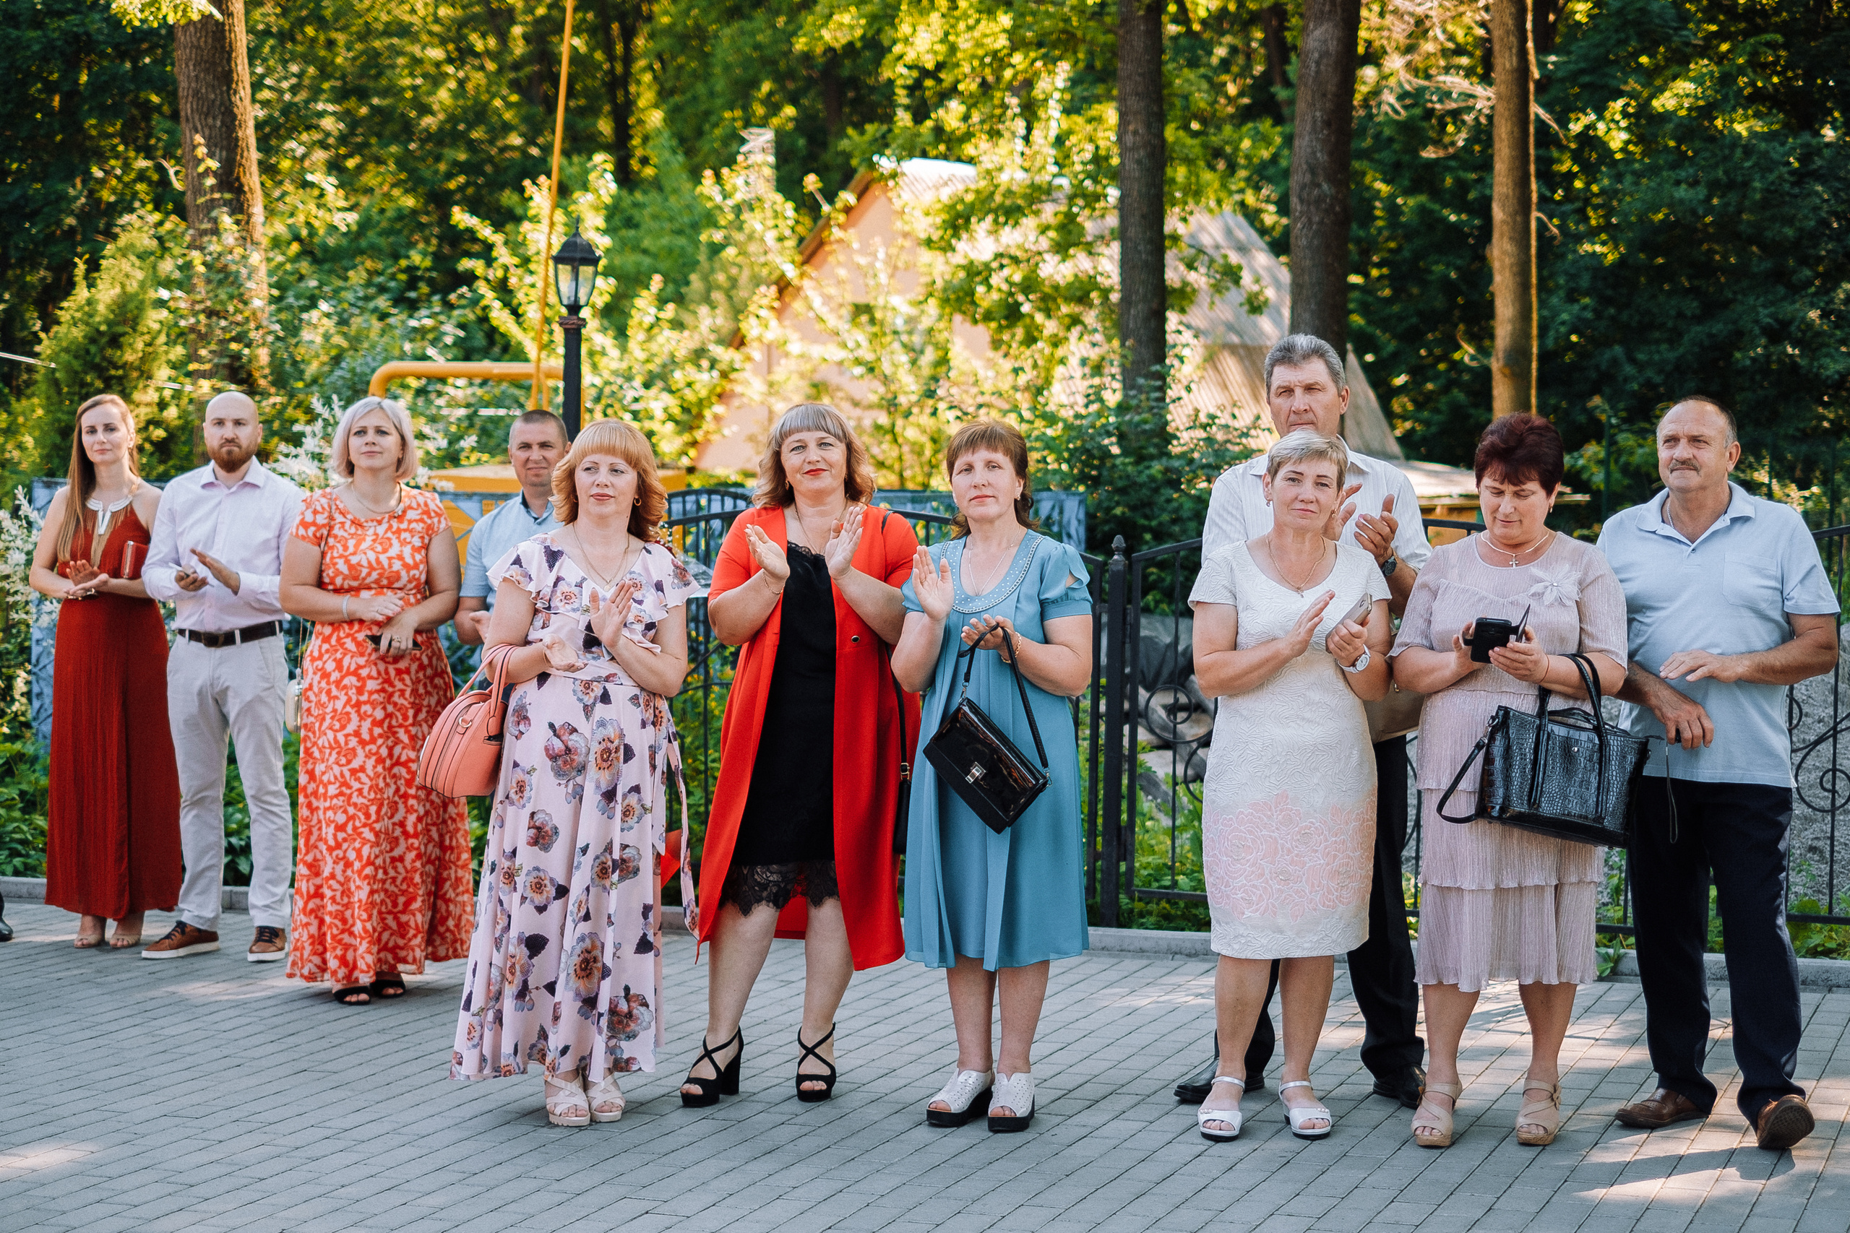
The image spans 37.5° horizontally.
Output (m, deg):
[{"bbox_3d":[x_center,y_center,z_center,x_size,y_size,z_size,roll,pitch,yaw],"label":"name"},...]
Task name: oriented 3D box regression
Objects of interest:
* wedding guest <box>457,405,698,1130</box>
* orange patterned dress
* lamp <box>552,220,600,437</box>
[{"bbox_3d":[-0.846,0.358,6.535,0.570,1.667,0.480,0,3,-2],"label":"wedding guest"},{"bbox_3d":[-1.603,0.353,8.000,0.560,1.456,0.450,0,3,-8],"label":"orange patterned dress"},{"bbox_3d":[-1.235,-0.187,9.600,0.180,2.442,0.180,0,3,0],"label":"lamp"}]

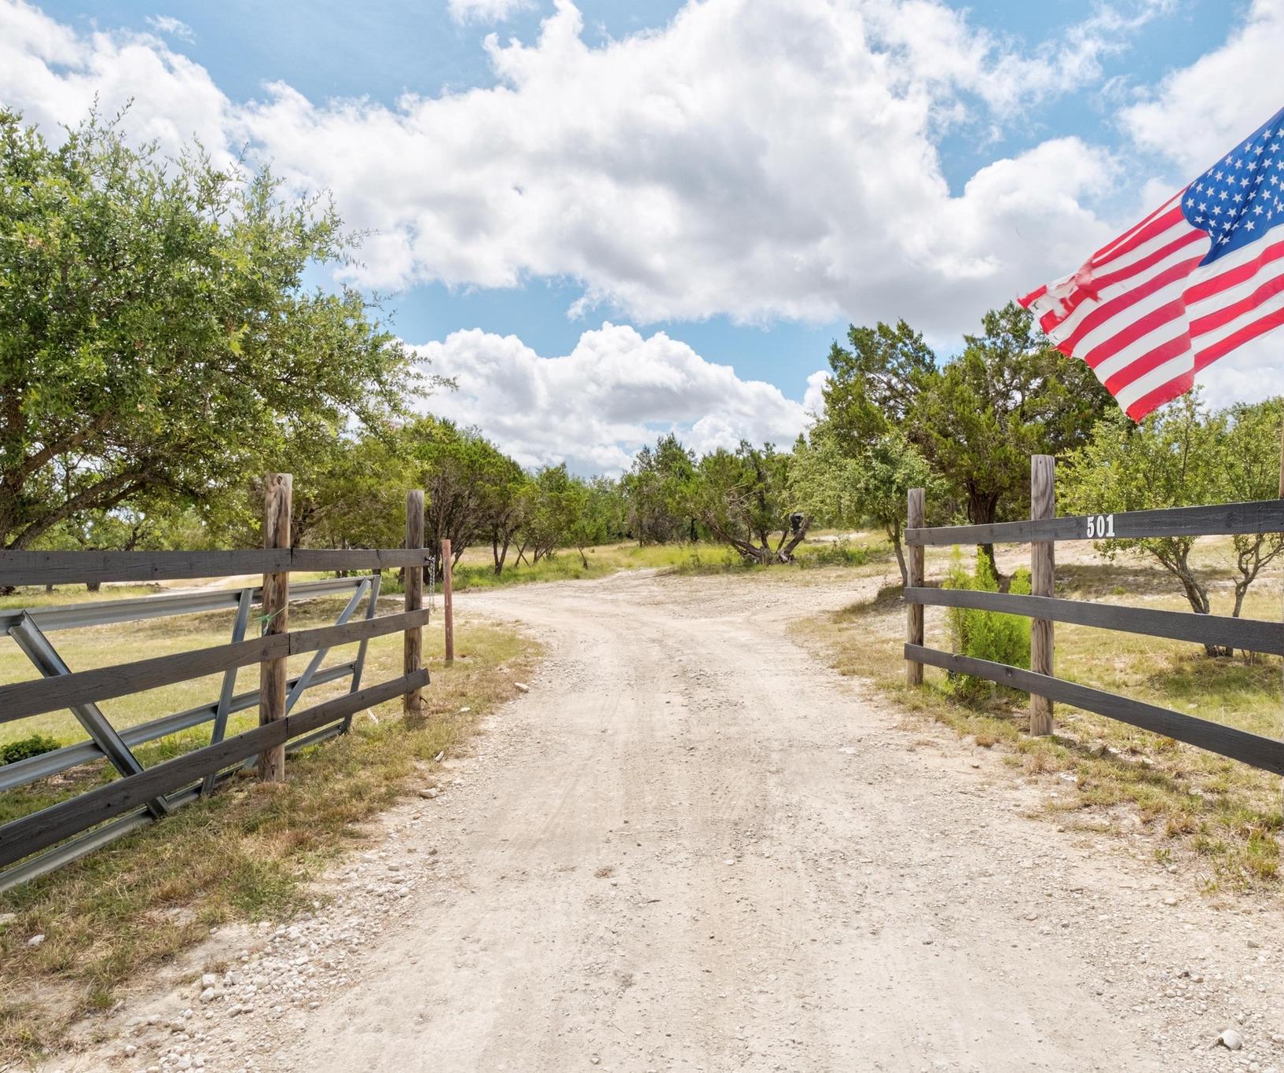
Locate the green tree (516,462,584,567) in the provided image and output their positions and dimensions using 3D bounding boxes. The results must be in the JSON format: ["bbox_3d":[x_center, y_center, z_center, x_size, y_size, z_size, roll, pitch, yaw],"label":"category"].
[{"bbox_3d":[-3.264,-0.778,30.000,2.580,3.600,2.500,0,0,0],"label":"green tree"}]

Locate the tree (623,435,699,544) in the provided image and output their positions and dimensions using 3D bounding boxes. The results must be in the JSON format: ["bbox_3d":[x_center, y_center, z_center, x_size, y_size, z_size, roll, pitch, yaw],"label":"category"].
[{"bbox_3d":[0.758,-1.754,32.000,3.020,4.090,3.000,0,0,0],"label":"tree"}]

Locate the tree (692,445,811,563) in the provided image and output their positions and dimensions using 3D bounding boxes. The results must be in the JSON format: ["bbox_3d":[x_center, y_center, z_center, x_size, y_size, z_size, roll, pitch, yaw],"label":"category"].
[{"bbox_3d":[3.310,-1.040,26.000,3.730,3.700,3.600,0,0,0],"label":"tree"}]

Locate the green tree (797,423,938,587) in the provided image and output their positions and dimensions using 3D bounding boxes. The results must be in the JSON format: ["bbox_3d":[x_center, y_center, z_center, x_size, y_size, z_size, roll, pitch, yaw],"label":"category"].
[{"bbox_3d":[5.077,-0.718,19.000,3.380,3.740,3.200,0,0,0],"label":"green tree"}]

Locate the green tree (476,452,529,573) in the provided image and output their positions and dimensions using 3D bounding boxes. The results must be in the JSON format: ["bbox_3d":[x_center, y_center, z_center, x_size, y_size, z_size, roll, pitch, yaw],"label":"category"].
[{"bbox_3d":[-4.190,-0.680,25.500,1.620,3.700,1.800,0,0,0],"label":"green tree"}]

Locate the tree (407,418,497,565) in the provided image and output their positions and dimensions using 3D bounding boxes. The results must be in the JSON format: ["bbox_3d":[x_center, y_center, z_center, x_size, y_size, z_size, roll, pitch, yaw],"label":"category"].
[{"bbox_3d":[-5.201,-1.009,23.500,2.570,4.520,2.600,0,0,0],"label":"tree"}]

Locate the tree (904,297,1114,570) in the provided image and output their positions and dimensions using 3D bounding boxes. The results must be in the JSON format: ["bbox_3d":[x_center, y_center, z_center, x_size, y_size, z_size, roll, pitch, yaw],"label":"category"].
[{"bbox_3d":[8.675,-2.266,20.000,4.730,6.300,4.700,0,0,0],"label":"tree"}]

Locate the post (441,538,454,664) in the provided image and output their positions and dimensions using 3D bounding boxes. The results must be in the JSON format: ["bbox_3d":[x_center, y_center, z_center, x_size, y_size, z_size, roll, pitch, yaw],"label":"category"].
[{"bbox_3d":[-2.071,0.697,9.100,0.100,1.342,0.100,-2,0,0],"label":"post"}]

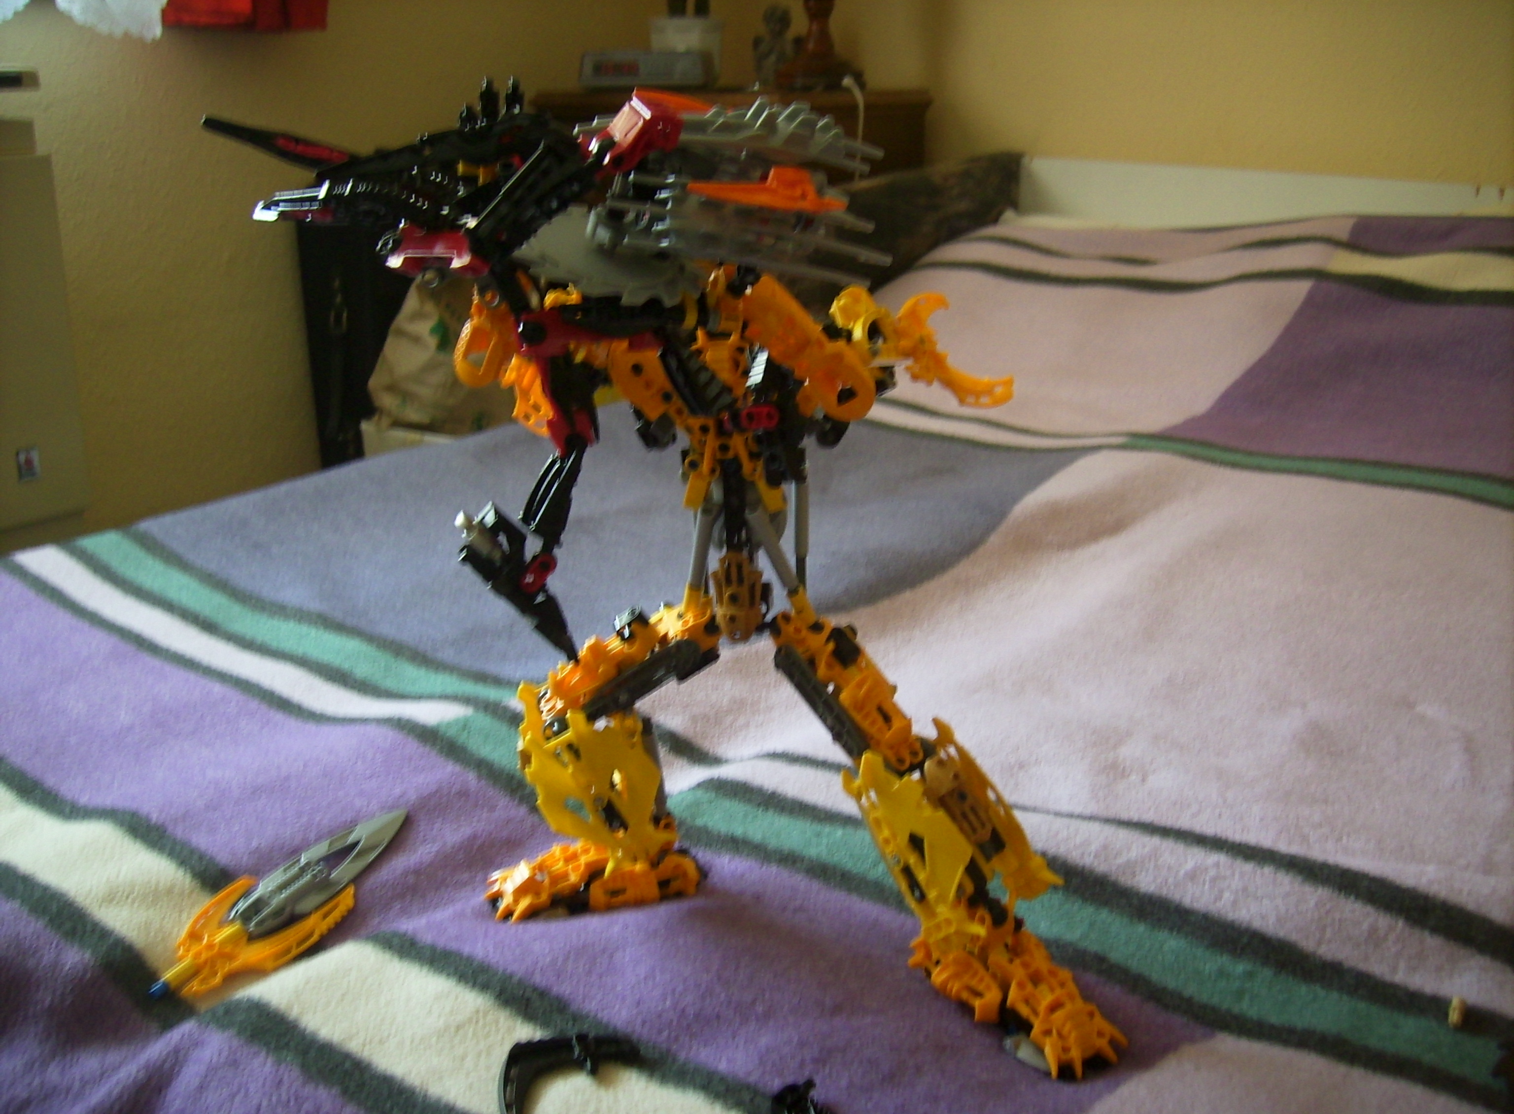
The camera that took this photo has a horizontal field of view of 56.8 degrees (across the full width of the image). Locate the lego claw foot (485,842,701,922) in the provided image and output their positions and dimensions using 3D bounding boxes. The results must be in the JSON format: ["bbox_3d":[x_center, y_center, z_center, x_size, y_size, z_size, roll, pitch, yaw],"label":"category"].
[{"bbox_3d":[-0.083,0.161,0.725,0.103,0.028,0.042,-5,20,-16],"label":"lego claw foot"}]

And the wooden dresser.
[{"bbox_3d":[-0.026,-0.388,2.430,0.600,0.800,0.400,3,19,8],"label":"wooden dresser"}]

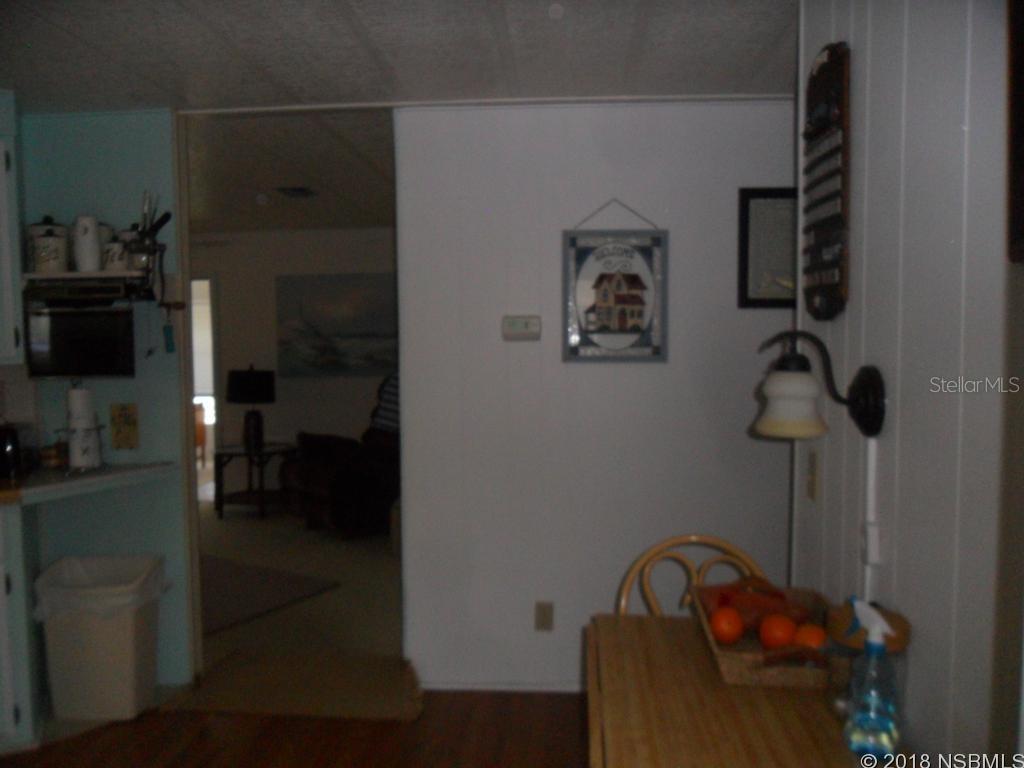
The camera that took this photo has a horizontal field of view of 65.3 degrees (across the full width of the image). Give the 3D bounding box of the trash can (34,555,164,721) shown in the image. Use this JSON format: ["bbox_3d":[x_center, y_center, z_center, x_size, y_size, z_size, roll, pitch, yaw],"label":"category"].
[{"bbox_3d":[-1.553,0.966,3.055,0.385,0.515,0.300,0,4,10],"label":"trash can"}]

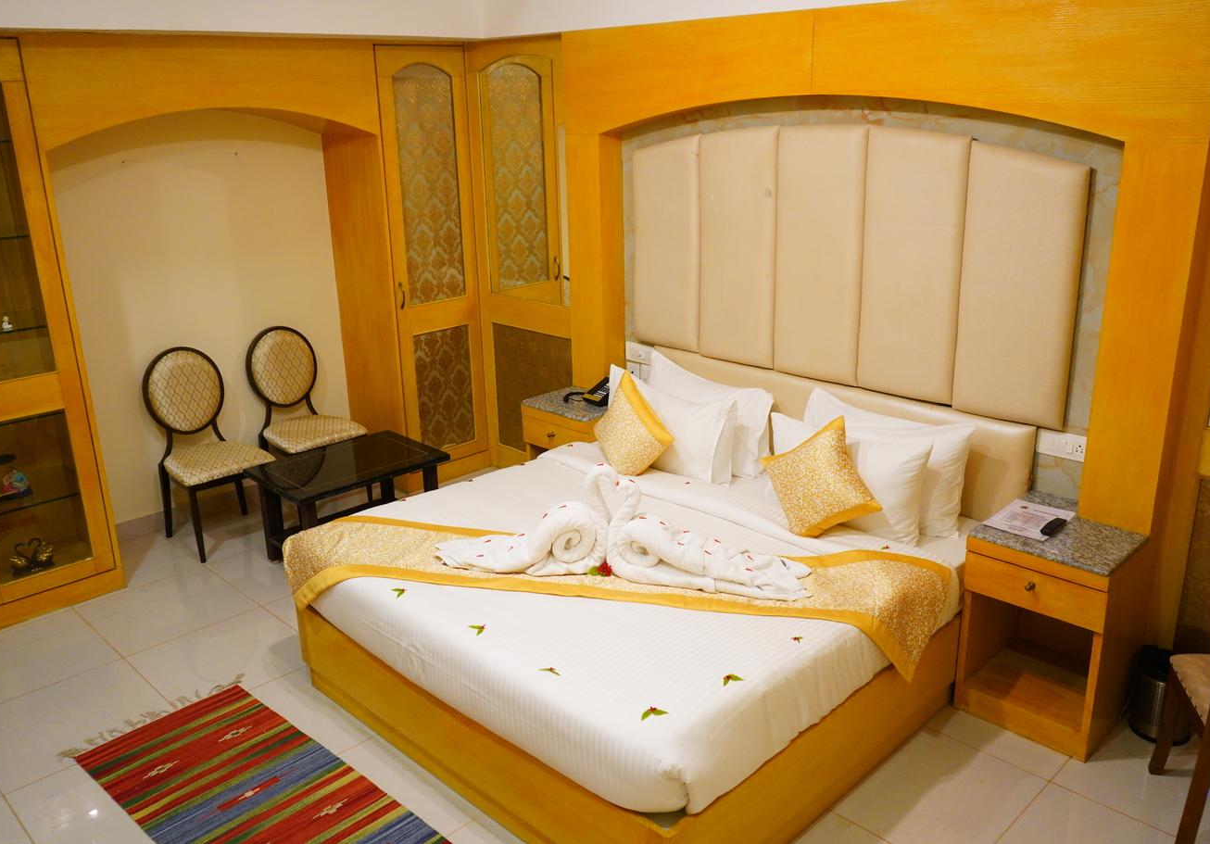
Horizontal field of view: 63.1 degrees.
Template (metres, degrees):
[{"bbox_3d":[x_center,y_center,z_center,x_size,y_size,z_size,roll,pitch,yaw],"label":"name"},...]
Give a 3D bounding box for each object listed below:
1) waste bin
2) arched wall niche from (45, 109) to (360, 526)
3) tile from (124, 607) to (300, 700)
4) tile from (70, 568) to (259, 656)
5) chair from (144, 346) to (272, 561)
[{"bbox_3d":[1.902,0.927,3.340,0.190,0.270,0.190,-17,23,-42],"label":"waste bin"},{"bbox_3d":[-1.874,-0.466,4.995,1.575,2.140,0.473,-17,23,-42],"label":"arched wall niche"},{"bbox_3d":[-1.538,0.959,4.006,0.600,0.010,0.600,-17,23,-42],"label":"tile"},{"bbox_3d":[-1.970,0.835,4.412,0.590,0.010,0.620,-17,23,-42],"label":"tile"},{"bbox_3d":[-1.991,0.140,5.002,0.460,0.970,0.600,-17,23,-42],"label":"chair"}]

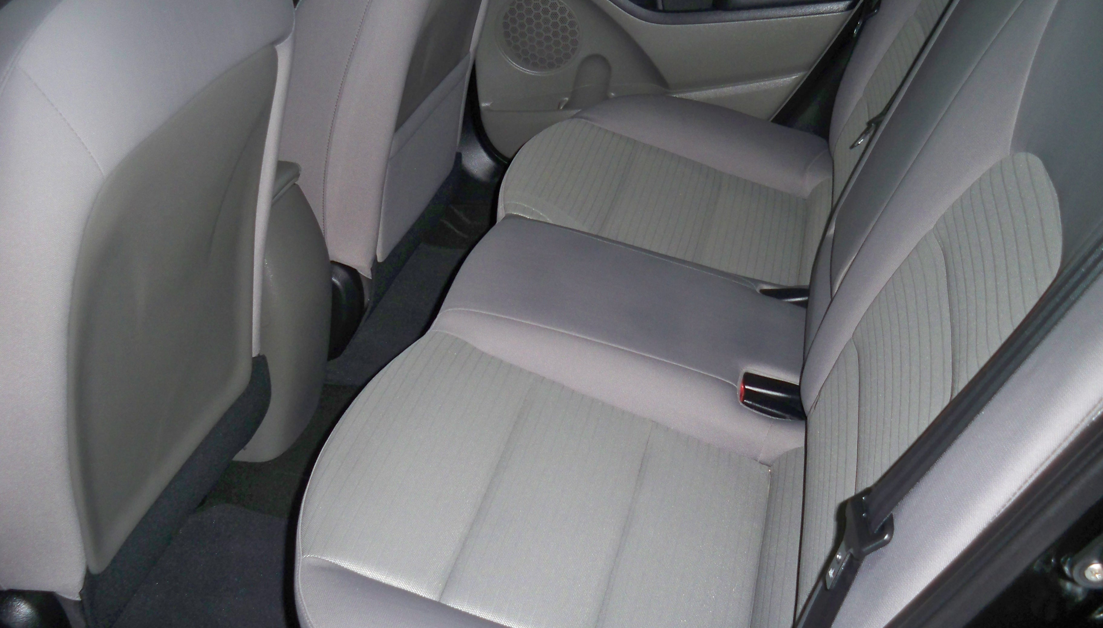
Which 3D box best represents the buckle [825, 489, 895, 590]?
[{"bbox_3d":[0.239,0.179,0.870,0.021,0.079,0.063,19,30,-10],"label":"buckle"}]

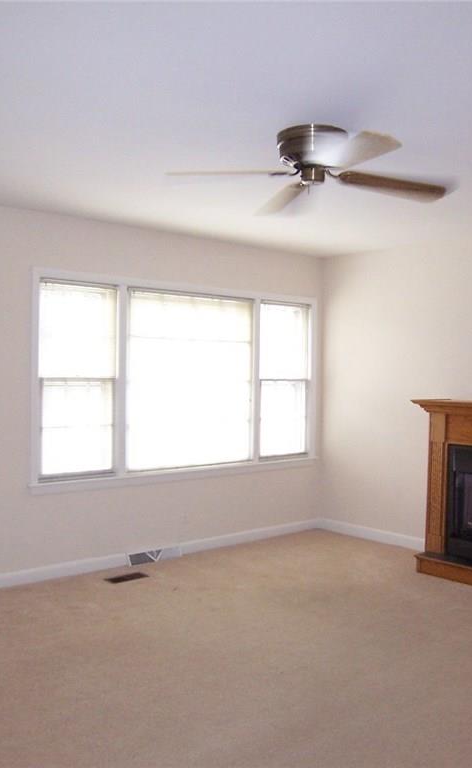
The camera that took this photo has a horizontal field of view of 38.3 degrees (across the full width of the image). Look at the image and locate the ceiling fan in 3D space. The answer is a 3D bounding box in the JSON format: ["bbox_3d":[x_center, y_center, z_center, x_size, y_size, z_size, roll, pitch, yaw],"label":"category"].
[{"bbox_3d":[0.322,-0.954,2.921,1.270,0.260,1.270,1,1,-6],"label":"ceiling fan"}]

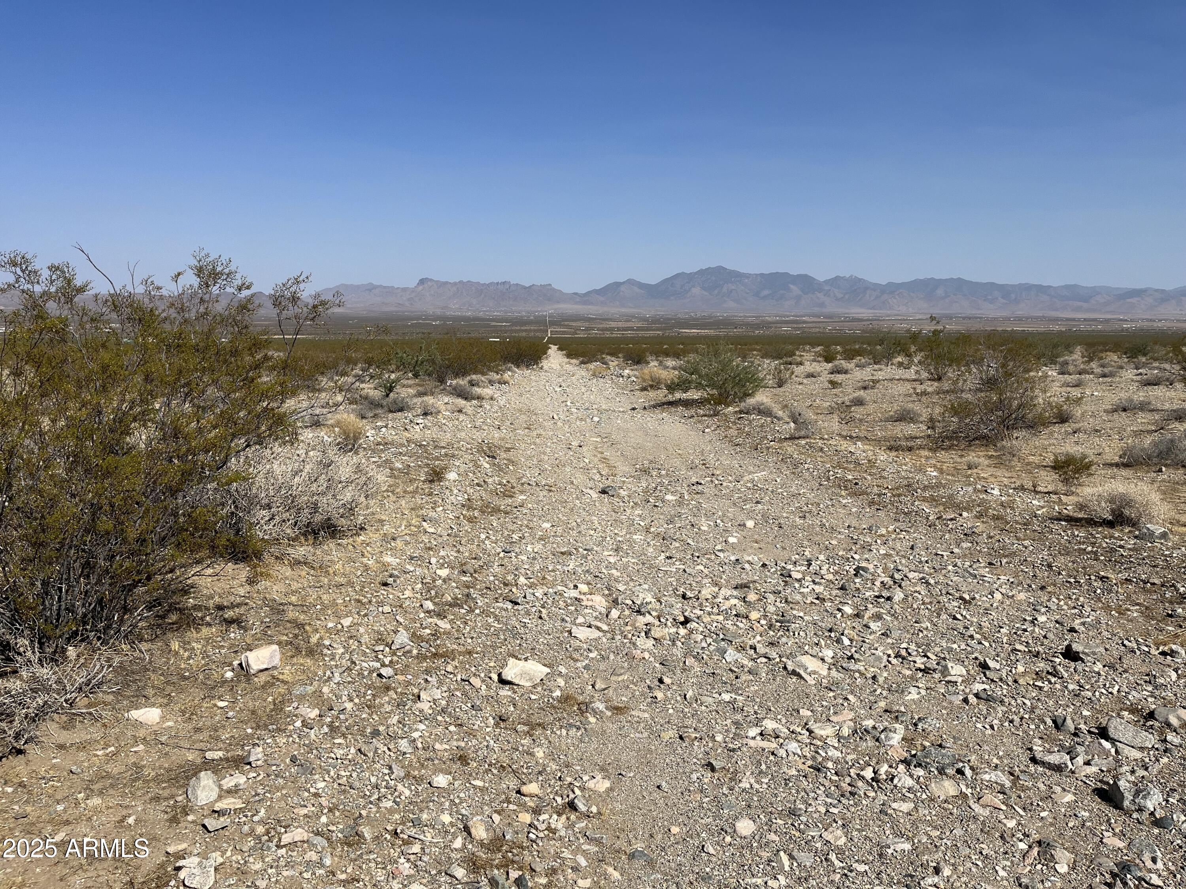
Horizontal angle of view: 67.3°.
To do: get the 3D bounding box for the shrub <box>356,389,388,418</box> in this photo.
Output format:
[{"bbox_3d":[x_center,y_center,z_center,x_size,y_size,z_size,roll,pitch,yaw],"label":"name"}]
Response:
[{"bbox_3d":[-4.348,-0.805,17.600,0.620,0.520,0.580,-2,9,-14],"label":"shrub"}]

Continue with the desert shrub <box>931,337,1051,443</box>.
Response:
[{"bbox_3d":[5.712,-0.832,12.900,1.559,1.452,1.434,4,10,24],"label":"desert shrub"}]

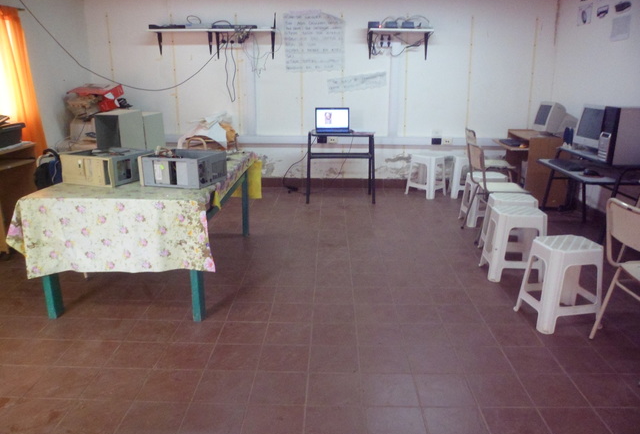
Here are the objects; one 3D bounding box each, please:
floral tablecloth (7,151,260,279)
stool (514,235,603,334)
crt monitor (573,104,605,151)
[{"bbox_3d":[-1.051,-0.123,3.319,1.060,0.410,1.856,1,15,1],"label":"floral tablecloth"},{"bbox_3d":[1.334,0.357,2.643,0.355,0.456,0.355,-1,16,-5],"label":"stool"},{"bbox_3d":[2.576,-0.776,4.319,0.396,0.432,0.408,1,16,1],"label":"crt monitor"}]

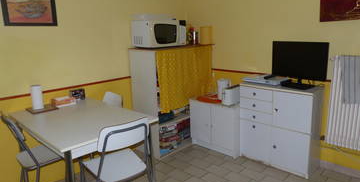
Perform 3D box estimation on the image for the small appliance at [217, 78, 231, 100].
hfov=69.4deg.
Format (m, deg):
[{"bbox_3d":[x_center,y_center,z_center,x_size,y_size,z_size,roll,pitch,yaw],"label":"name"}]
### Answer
[{"bbox_3d":[0.508,-0.009,3.040,0.189,0.249,0.147,-2,13,1],"label":"small appliance"}]

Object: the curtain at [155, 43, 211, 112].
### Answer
[{"bbox_3d":[0.104,-0.165,3.088,0.903,0.693,0.045,-14,17,-43],"label":"curtain"}]

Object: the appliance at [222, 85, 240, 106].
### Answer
[{"bbox_3d":[0.585,0.037,2.957,0.270,0.193,0.144,-14,17,-43],"label":"appliance"}]

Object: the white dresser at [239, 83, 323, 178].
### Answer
[{"bbox_3d":[1.054,0.354,2.746,0.322,0.844,0.734,-14,17,-43],"label":"white dresser"}]

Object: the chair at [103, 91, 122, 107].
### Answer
[{"bbox_3d":[-0.780,0.471,2.495,0.504,0.847,0.406,-14,17,-43],"label":"chair"}]

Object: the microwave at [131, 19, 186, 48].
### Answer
[{"bbox_3d":[-0.235,-0.671,3.035,0.553,0.304,0.336,-14,17,-43],"label":"microwave"}]

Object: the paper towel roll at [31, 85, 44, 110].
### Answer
[{"bbox_3d":[-1.290,0.060,2.353,0.102,0.220,0.102,-14,17,-43],"label":"paper towel roll"}]

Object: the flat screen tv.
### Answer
[{"bbox_3d":[1.129,-0.252,2.501,0.210,0.428,0.524,-14,17,-43],"label":"flat screen tv"}]

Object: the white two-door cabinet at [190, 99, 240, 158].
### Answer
[{"bbox_3d":[0.537,0.391,3.213,0.438,0.605,0.637,-14,17,-43],"label":"white two-door cabinet"}]

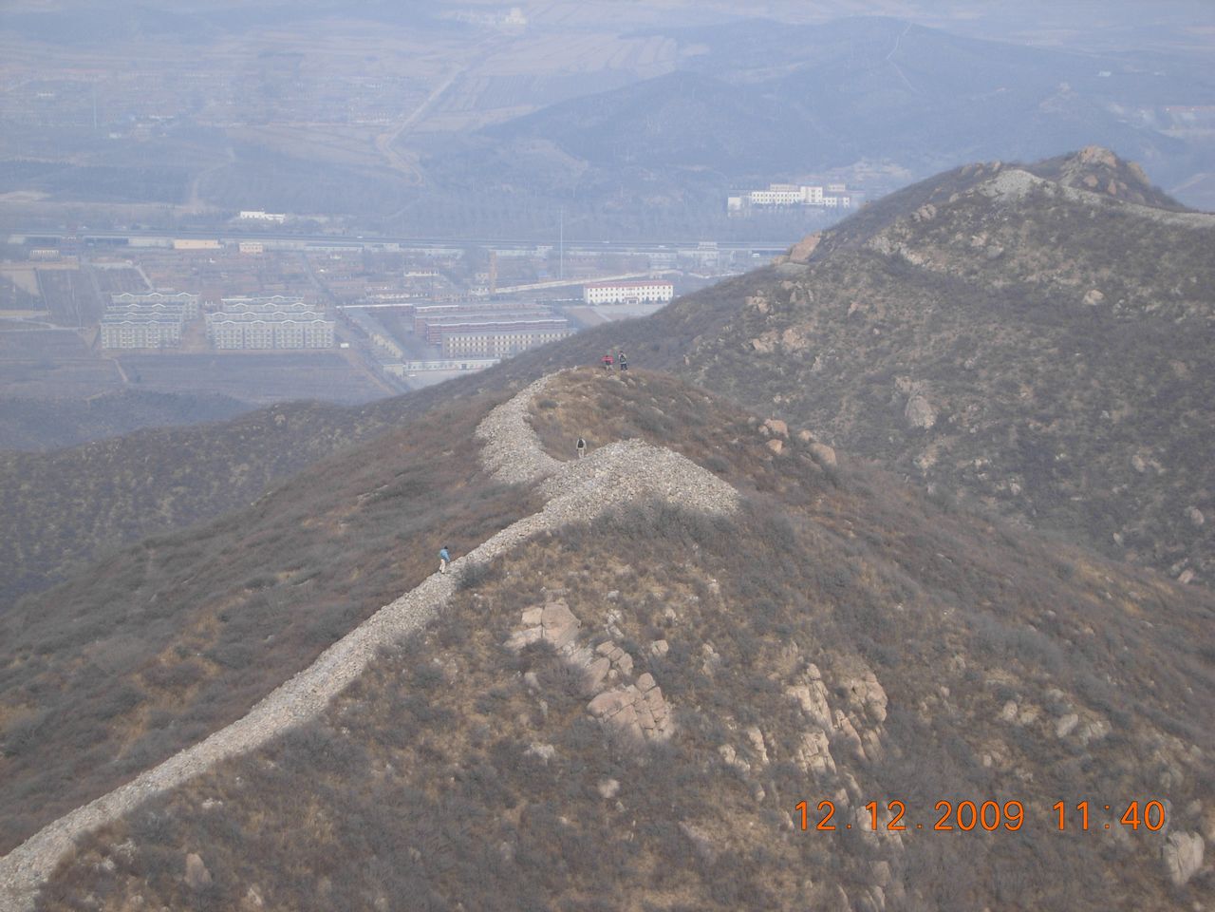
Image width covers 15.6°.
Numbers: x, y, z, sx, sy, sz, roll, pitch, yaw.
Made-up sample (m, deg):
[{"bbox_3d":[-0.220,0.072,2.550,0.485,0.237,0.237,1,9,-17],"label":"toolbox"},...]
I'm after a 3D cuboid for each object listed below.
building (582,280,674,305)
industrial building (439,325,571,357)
[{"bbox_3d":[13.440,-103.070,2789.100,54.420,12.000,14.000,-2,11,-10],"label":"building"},{"bbox_3d":[-57.350,-67.130,2633.600,81.420,14.200,13.500,-2,11,-12],"label":"industrial building"}]

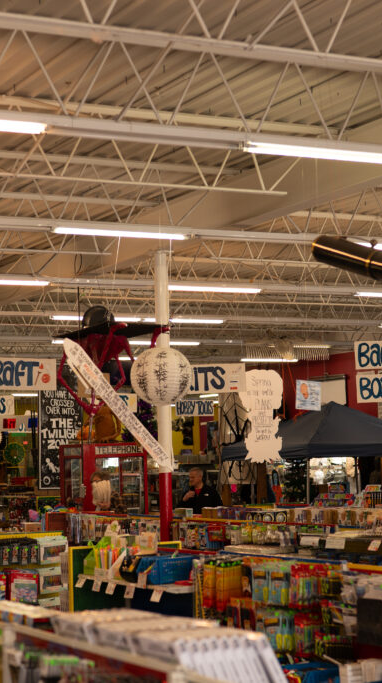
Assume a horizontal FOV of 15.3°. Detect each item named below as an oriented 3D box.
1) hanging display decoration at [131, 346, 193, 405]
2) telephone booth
[{"bbox_3d":[-0.186,0.226,9.300,0.405,0.383,0.405,-2,-5,0],"label":"hanging display decoration"},{"bbox_3d":[-1.018,2.280,16.860,0.800,2.100,0.800,1,-5,-25],"label":"telephone booth"}]

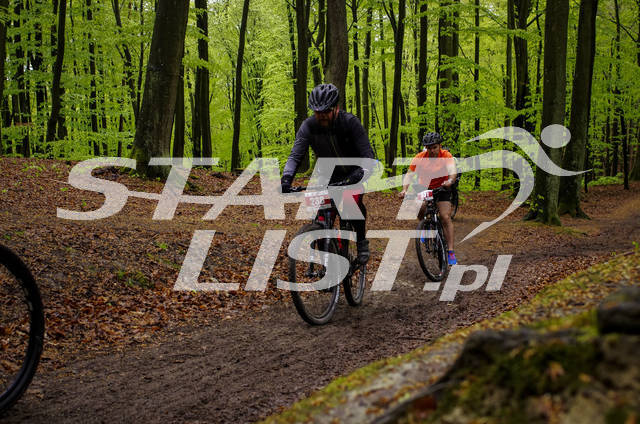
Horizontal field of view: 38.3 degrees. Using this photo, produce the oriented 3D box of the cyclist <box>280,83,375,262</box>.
[{"bbox_3d":[0.130,-0.280,7.120,0.720,1.390,0.820,2,0,19],"label":"cyclist"}]

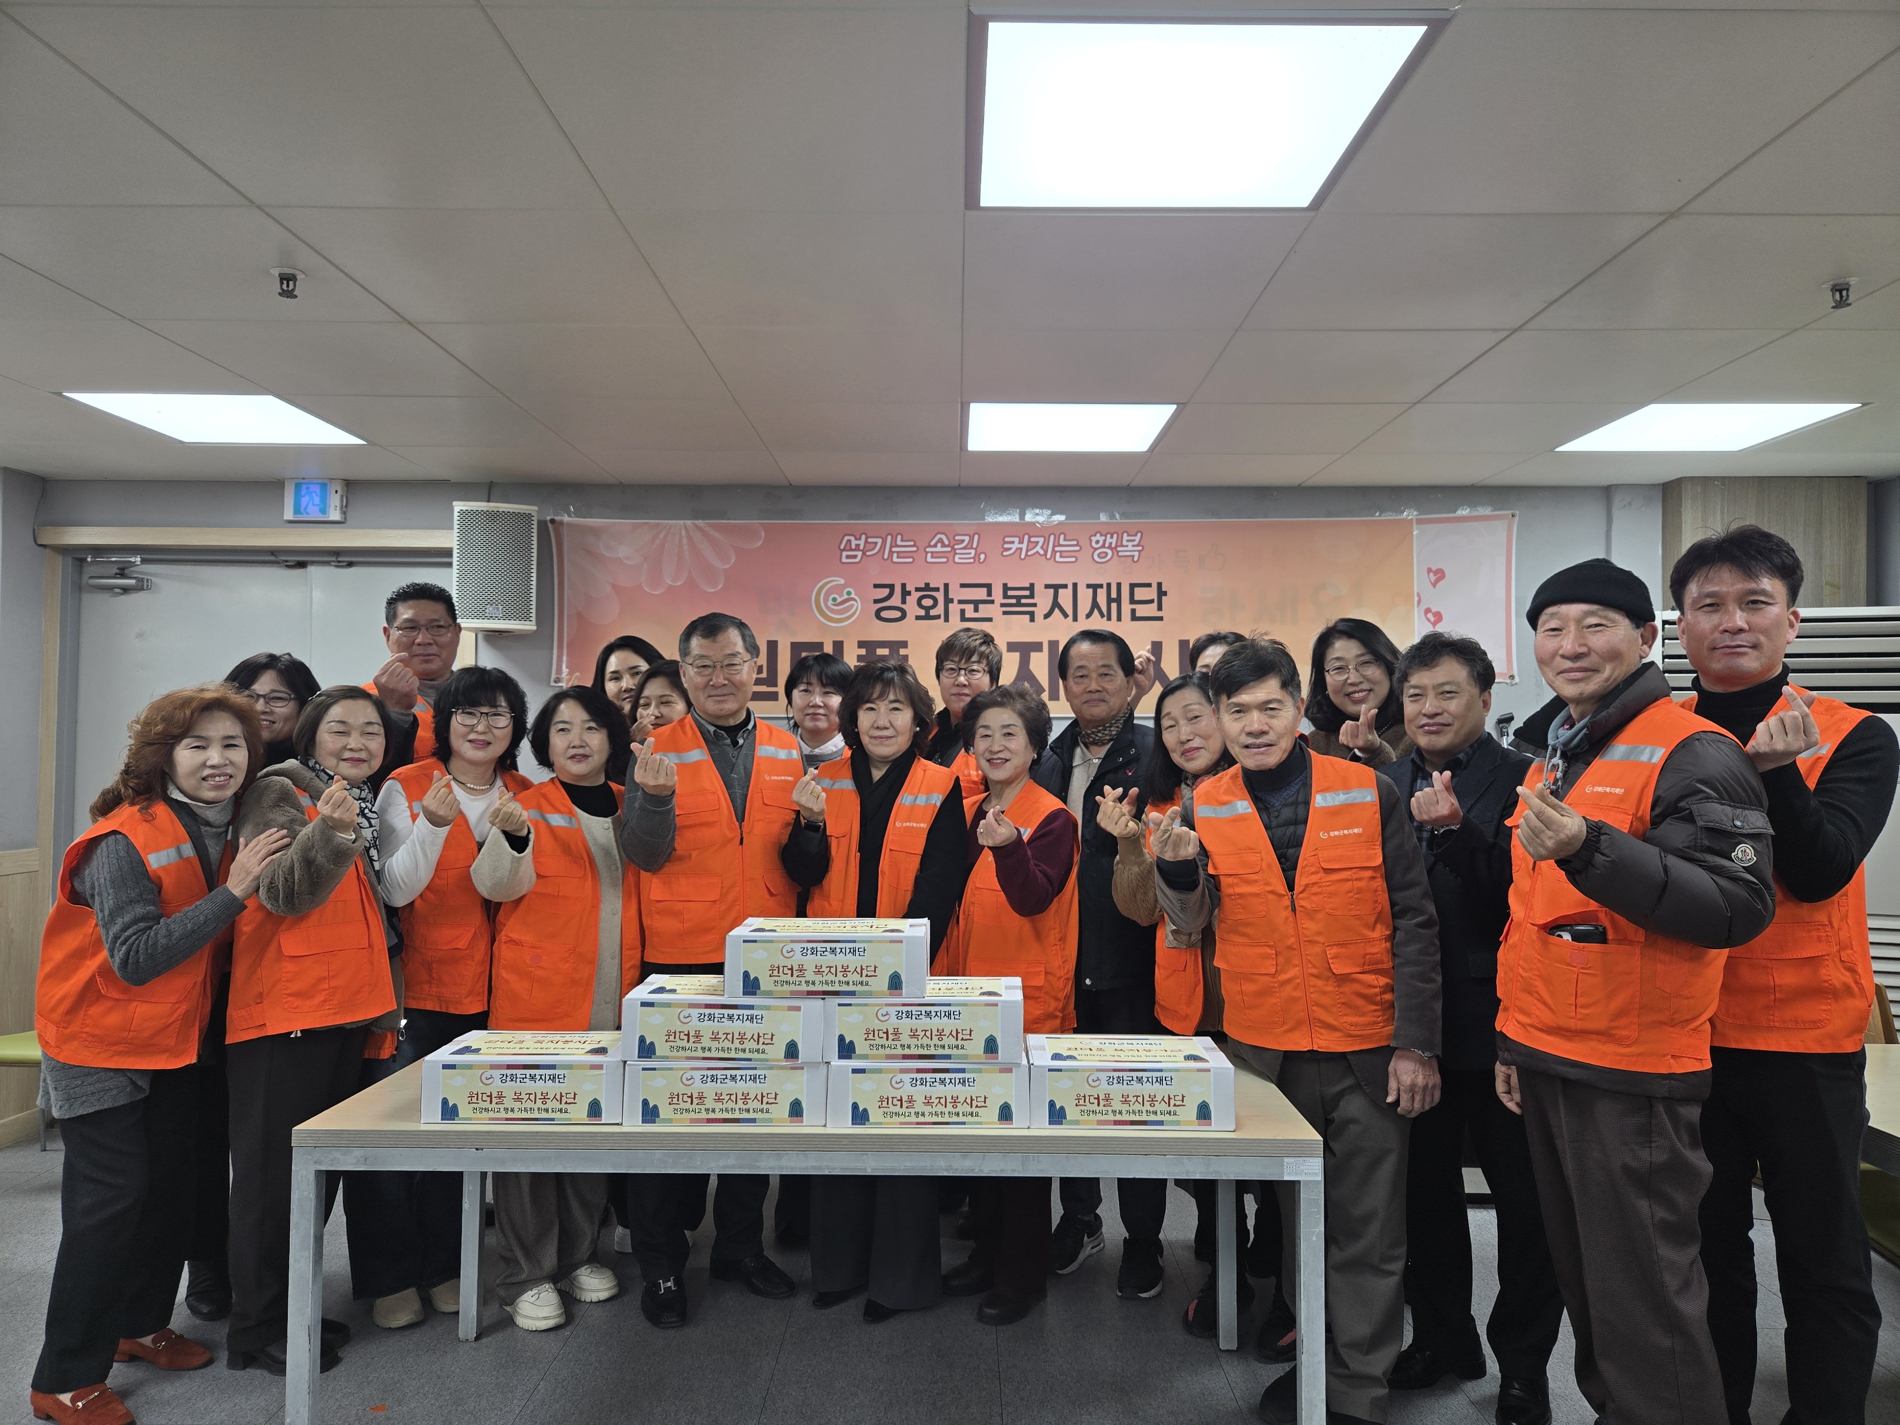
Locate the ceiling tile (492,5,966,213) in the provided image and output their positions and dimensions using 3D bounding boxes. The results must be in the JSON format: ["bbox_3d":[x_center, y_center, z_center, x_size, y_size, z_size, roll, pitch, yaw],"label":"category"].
[{"bbox_3d":[-0.277,-0.865,1.838,0.600,0.020,0.600,0,-1,0],"label":"ceiling tile"}]

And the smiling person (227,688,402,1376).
[{"bbox_3d":[-1.434,0.687,2.840,0.410,1.500,0.360,2,-2,-45],"label":"smiling person"}]

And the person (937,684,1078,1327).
[{"bbox_3d":[0.150,0.697,3.156,0.420,1.537,0.380,0,-1,22],"label":"person"}]

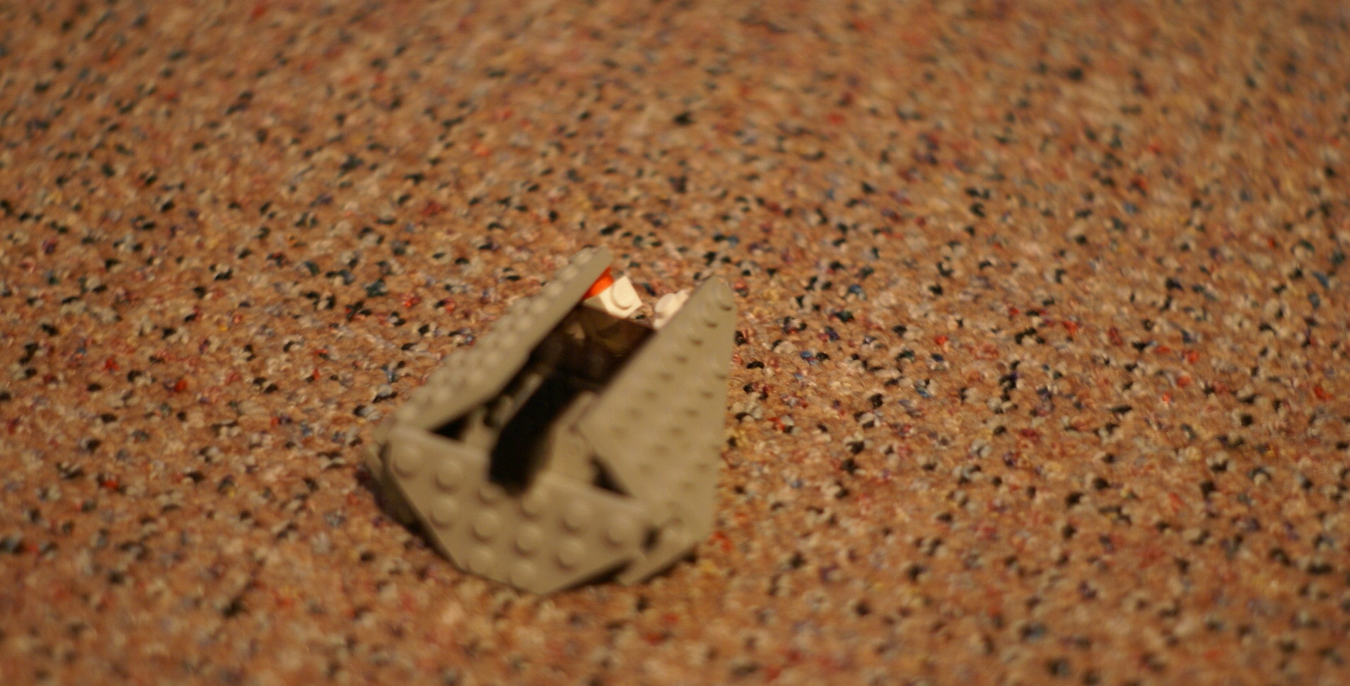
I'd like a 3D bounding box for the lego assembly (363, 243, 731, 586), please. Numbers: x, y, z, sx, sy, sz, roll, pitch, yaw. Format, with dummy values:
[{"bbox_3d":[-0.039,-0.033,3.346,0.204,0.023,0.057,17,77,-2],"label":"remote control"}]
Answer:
[{"bbox_3d":[-0.016,0.013,0.524,0.067,0.034,0.079,17,29,13],"label":"lego assembly"}]

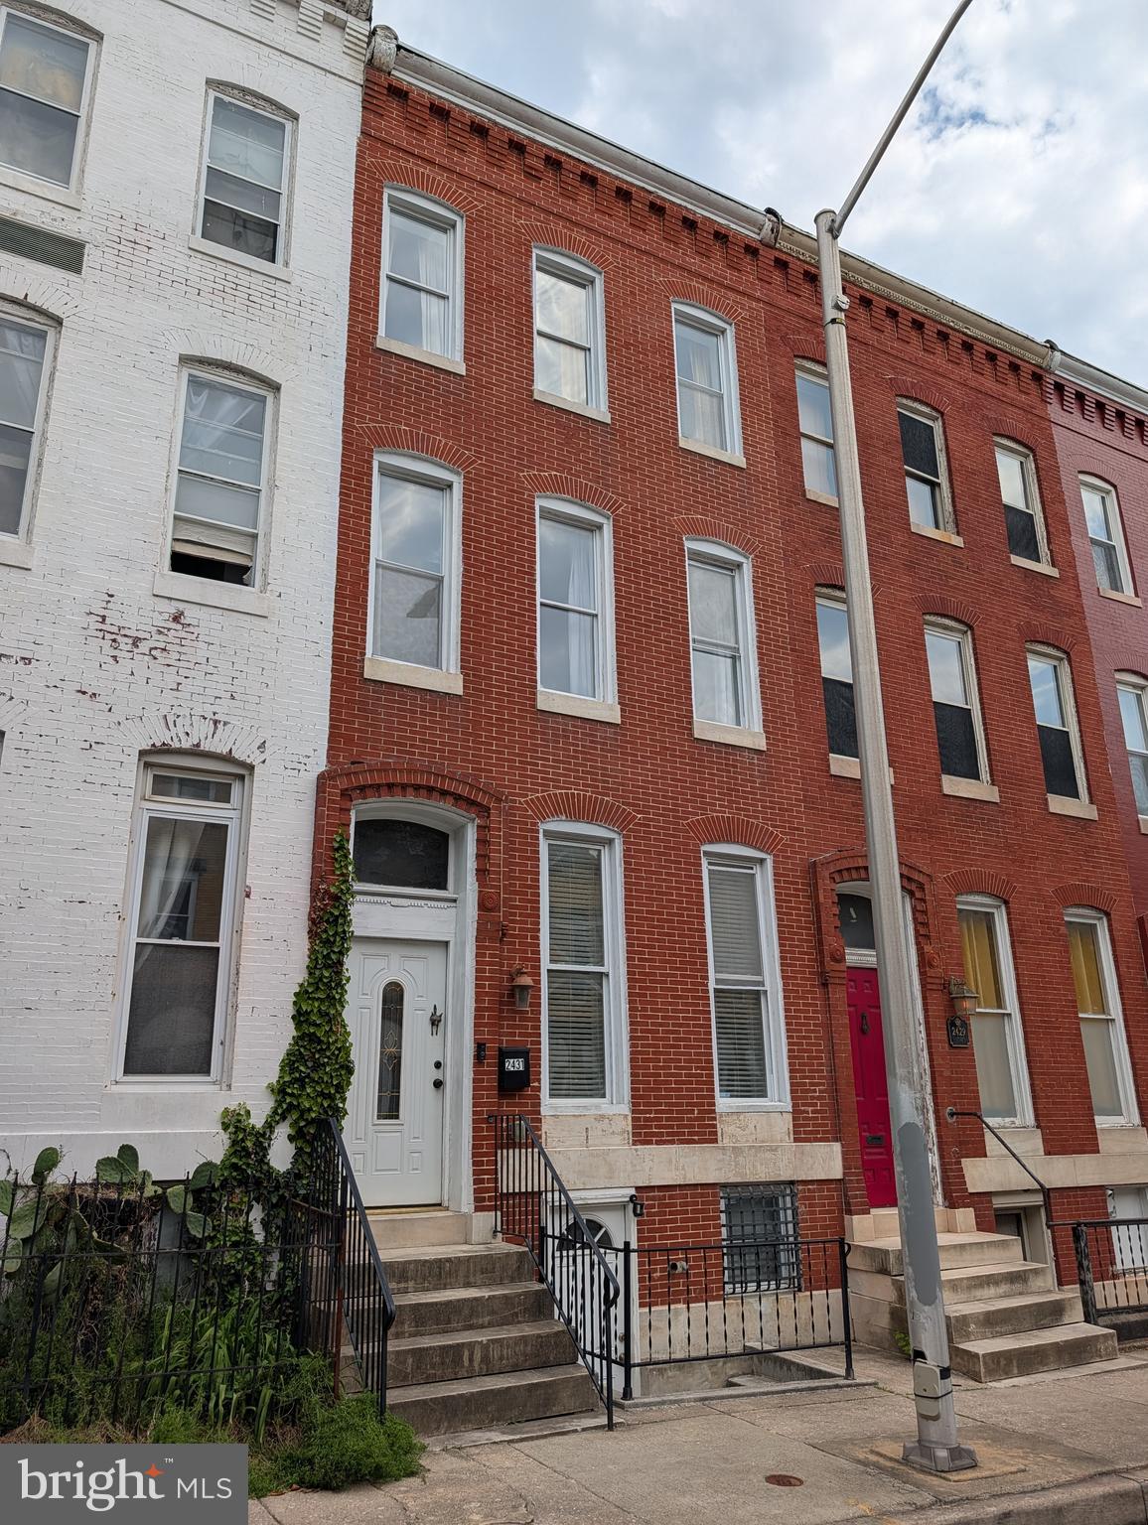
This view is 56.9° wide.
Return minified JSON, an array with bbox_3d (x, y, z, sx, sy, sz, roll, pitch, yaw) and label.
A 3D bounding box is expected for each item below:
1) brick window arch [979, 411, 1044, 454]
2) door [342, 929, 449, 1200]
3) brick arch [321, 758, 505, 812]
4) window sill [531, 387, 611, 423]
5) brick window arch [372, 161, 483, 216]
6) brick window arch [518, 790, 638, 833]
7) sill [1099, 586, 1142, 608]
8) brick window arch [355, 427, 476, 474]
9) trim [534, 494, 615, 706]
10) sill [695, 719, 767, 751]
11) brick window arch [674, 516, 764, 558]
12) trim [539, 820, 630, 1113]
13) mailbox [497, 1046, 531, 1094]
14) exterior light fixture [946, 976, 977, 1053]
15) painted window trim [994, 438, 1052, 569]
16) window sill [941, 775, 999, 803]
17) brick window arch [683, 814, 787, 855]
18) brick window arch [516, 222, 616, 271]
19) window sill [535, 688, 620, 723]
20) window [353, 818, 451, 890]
[{"bbox_3d":[5.774,-4.370,14.050,1.147,0.331,0.110,9,-21,-27],"label":"brick window arch"},{"bbox_3d":[-1.451,2.395,8.292,0.915,2.015,0.050,9,-21,-27],"label":"door"},{"bbox_3d":[-1.322,0.193,8.718,1.580,0.380,0.180,9,-21,-27],"label":"brick arch"},{"bbox_3d":[-0.042,-3.474,10.445,0.844,0.130,0.160,9,-21,-27],"label":"window sill"},{"bbox_3d":[-1.502,-5.695,10.503,1.177,0.338,0.130,9,-20,-27],"label":"brick window arch"},{"bbox_3d":[0.034,0.427,9.307,1.177,0.322,0.130,9,-20,-27],"label":"brick window arch"},{"bbox_3d":[7.223,-2.164,14.124,0.874,0.138,0.160,9,-21,-27],"label":"sill"},{"bbox_3d":[-1.422,-2.840,9.590,1.162,0.306,0.130,9,-20,-27],"label":"brick window arch"},{"bbox_3d":[0.000,-1.603,10.207,0.840,2.160,0.140,9,-21,-27],"label":"trim"},{"bbox_3d":[1.453,-0.239,10.196,0.836,0.192,0.160,9,-21,-27],"label":"sill"},{"bbox_3d":[1.495,-2.402,11.234,1.177,0.322,0.120,9,-21,-27],"label":"brick window arch"},{"bbox_3d":[0.065,1.716,9.097,0.828,2.500,0.140,9,-21,-27],"label":"trim"},{"bbox_3d":[-0.456,2.338,8.119,0.216,0.308,0.100,9,-21,-27],"label":"mailbox"},{"bbox_3d":[3.983,2.540,10.802,0.290,0.687,0.240,9,-21,-27],"label":"exterior light fixture"},{"bbox_3d":[5.788,-3.406,13.866,0.832,1.837,0.140,9,-20,-27],"label":"painted window trim"},{"bbox_3d":[4.409,0.338,11.936,0.870,0.202,0.170,9,-21,-27],"label":"window sill"},{"bbox_3d":[1.553,0.691,10.265,1.230,0.340,0.110,9,-21,-27],"label":"brick window arch"},{"bbox_3d":[-0.086,-5.579,11.487,1.200,0.325,0.110,9,-21,-27],"label":"brick window arch"},{"bbox_3d":[0.023,-0.476,9.615,0.852,0.173,0.190,9,-20,-27],"label":"window sill"},{"bbox_3d":[-1.467,0.757,8.826,0.893,0.562,0.060,9,-21,-27],"label":"window"}]

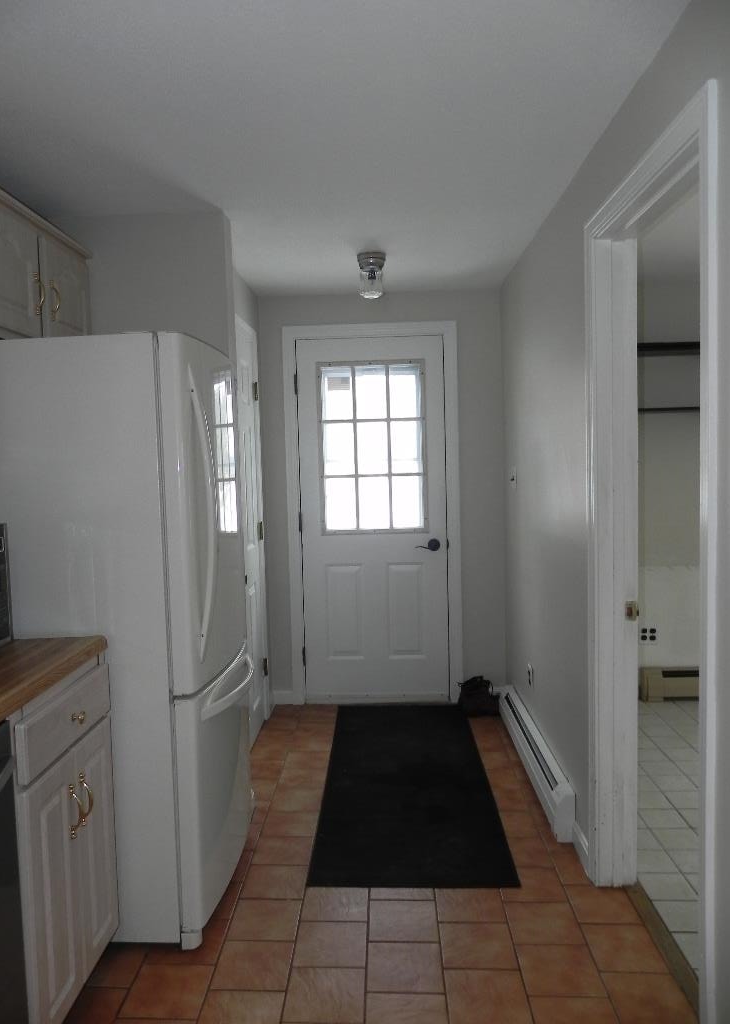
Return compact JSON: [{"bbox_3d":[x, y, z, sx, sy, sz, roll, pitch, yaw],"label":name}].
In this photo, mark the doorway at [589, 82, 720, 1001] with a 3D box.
[{"bbox_3d":[0.759,0.185,1.968,0.144,2.058,0.920,-1,4,2],"label":"doorway"}]

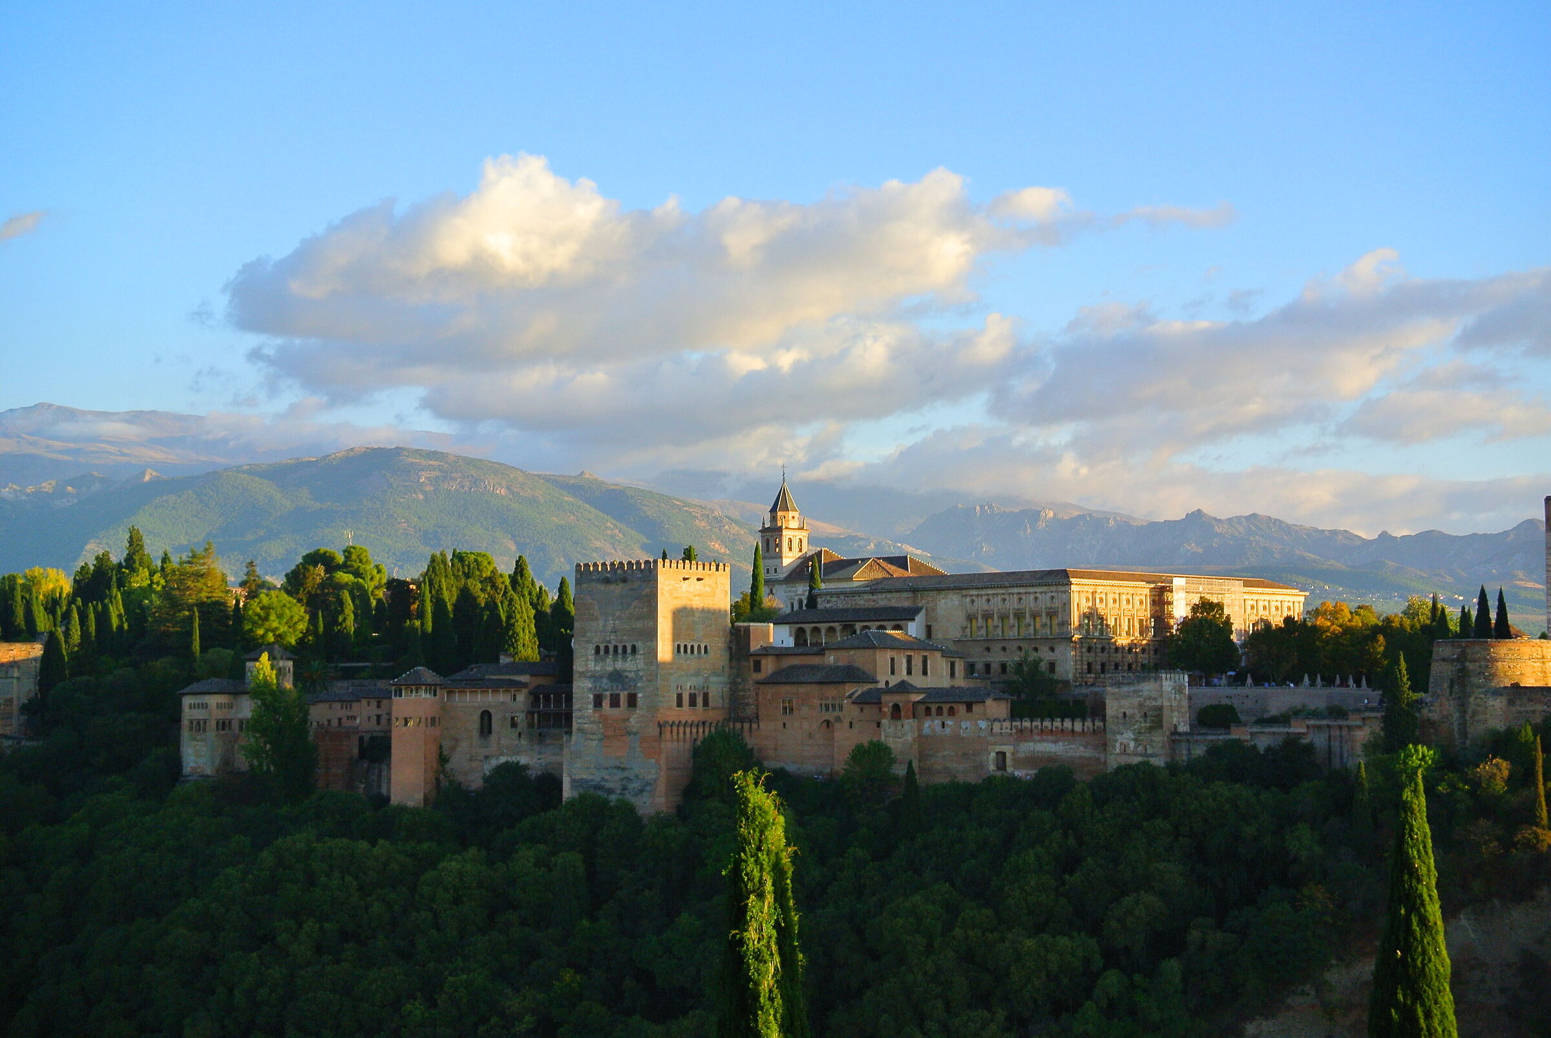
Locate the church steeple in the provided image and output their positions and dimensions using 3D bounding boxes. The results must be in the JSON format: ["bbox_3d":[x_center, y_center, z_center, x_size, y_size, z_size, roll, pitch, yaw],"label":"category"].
[{"bbox_3d":[1.850,1.110,622.000,7.300,21.900,7.300,4,-5,-43],"label":"church steeple"}]

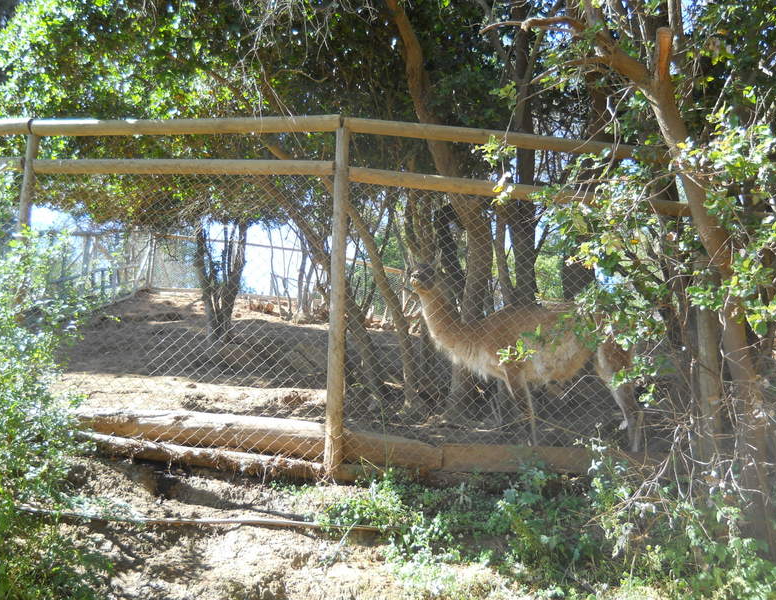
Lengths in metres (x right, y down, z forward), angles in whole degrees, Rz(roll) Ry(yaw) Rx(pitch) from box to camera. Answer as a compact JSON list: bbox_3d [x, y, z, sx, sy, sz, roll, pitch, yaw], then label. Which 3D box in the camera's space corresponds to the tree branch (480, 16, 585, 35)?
[{"bbox_3d":[0.879,-1.669,5.200,0.620,0.110,0.130,1,-11,0],"label":"tree branch"}]

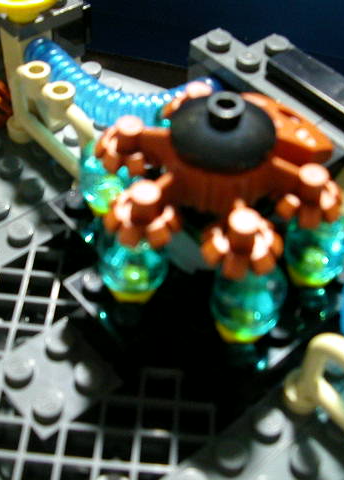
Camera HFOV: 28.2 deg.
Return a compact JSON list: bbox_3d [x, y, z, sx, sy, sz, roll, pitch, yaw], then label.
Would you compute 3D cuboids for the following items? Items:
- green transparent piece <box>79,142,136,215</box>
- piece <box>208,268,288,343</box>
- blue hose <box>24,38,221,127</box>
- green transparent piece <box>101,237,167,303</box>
[{"bbox_3d":[-0.010,-0.010,0.111,0.011,0.013,0.011,8,53,-11],"label":"green transparent piece"},{"bbox_3d":[0.011,0.008,0.096,0.011,0.013,0.011,-7,40,-10],"label":"piece"},{"bbox_3d":[-0.011,-0.029,0.132,0.042,0.009,0.019,13,50,7],"label":"blue hose"},{"bbox_3d":[-0.006,0.004,0.101,0.011,0.013,0.011,8,42,-7],"label":"green transparent piece"}]

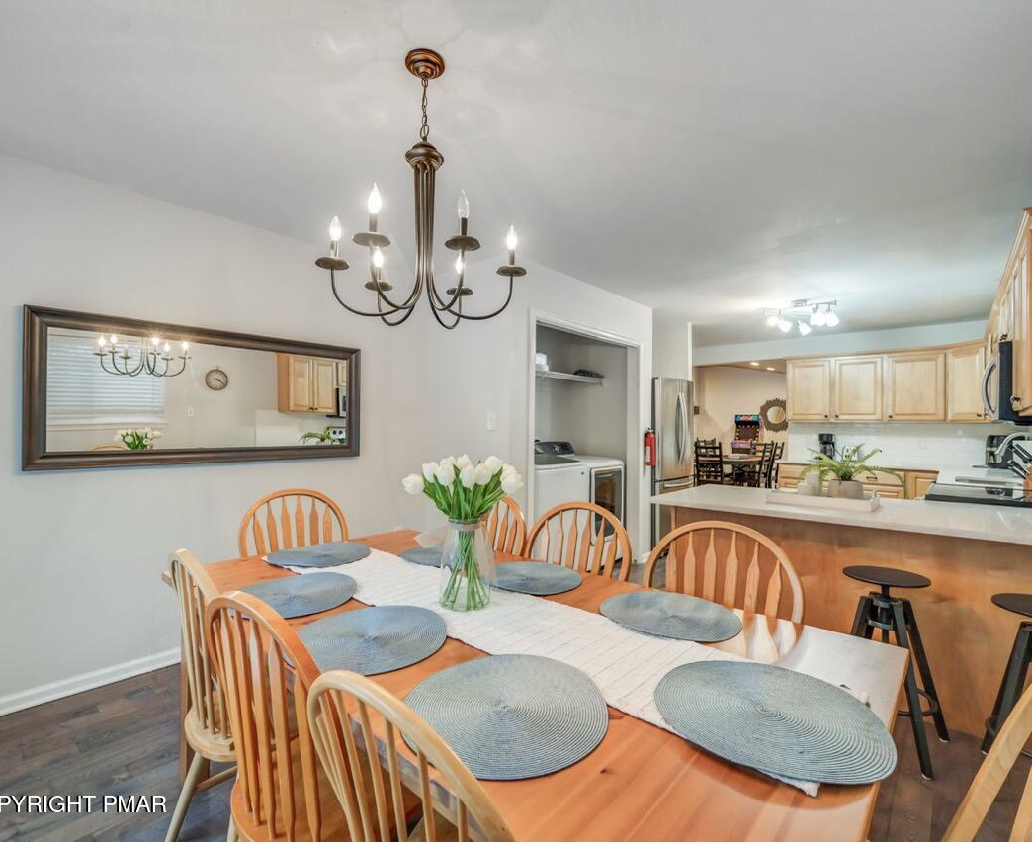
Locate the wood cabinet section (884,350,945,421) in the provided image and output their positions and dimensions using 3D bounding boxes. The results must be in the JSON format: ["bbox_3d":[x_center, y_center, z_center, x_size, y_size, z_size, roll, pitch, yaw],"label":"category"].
[{"bbox_3d":[4.399,-0.367,5.428,0.522,0.777,0.330,0,-1,41],"label":"wood cabinet section"}]

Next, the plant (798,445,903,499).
[{"bbox_3d":[1.678,0.284,2.480,0.450,0.280,0.400,0,0,42],"label":"plant"}]

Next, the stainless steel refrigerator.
[{"bbox_3d":[1.431,0.475,5.336,0.790,1.780,0.870,0,0,42],"label":"stainless steel refrigerator"}]

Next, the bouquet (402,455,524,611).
[{"bbox_3d":[-0.155,0.336,1.508,0.355,0.452,0.335,0,0,-6],"label":"bouquet"}]

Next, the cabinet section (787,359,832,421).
[{"bbox_3d":[3.652,-0.368,6.078,0.496,0.777,0.330,0,-1,41],"label":"cabinet section"}]

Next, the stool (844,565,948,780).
[{"bbox_3d":[1.578,1.005,2.086,0.370,0.690,0.370,1,0,-41],"label":"stool"}]

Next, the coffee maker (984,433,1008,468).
[{"bbox_3d":[4.557,0.306,4.643,0.220,0.320,0.180,0,0,-3],"label":"coffee maker"}]

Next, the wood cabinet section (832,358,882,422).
[{"bbox_3d":[4.021,-0.368,5.757,0.481,0.777,0.330,0,-1,41],"label":"wood cabinet section"}]

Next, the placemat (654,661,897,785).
[{"bbox_3d":[0.484,0.559,0.962,0.405,0.010,0.405,0,0,0],"label":"placemat"}]

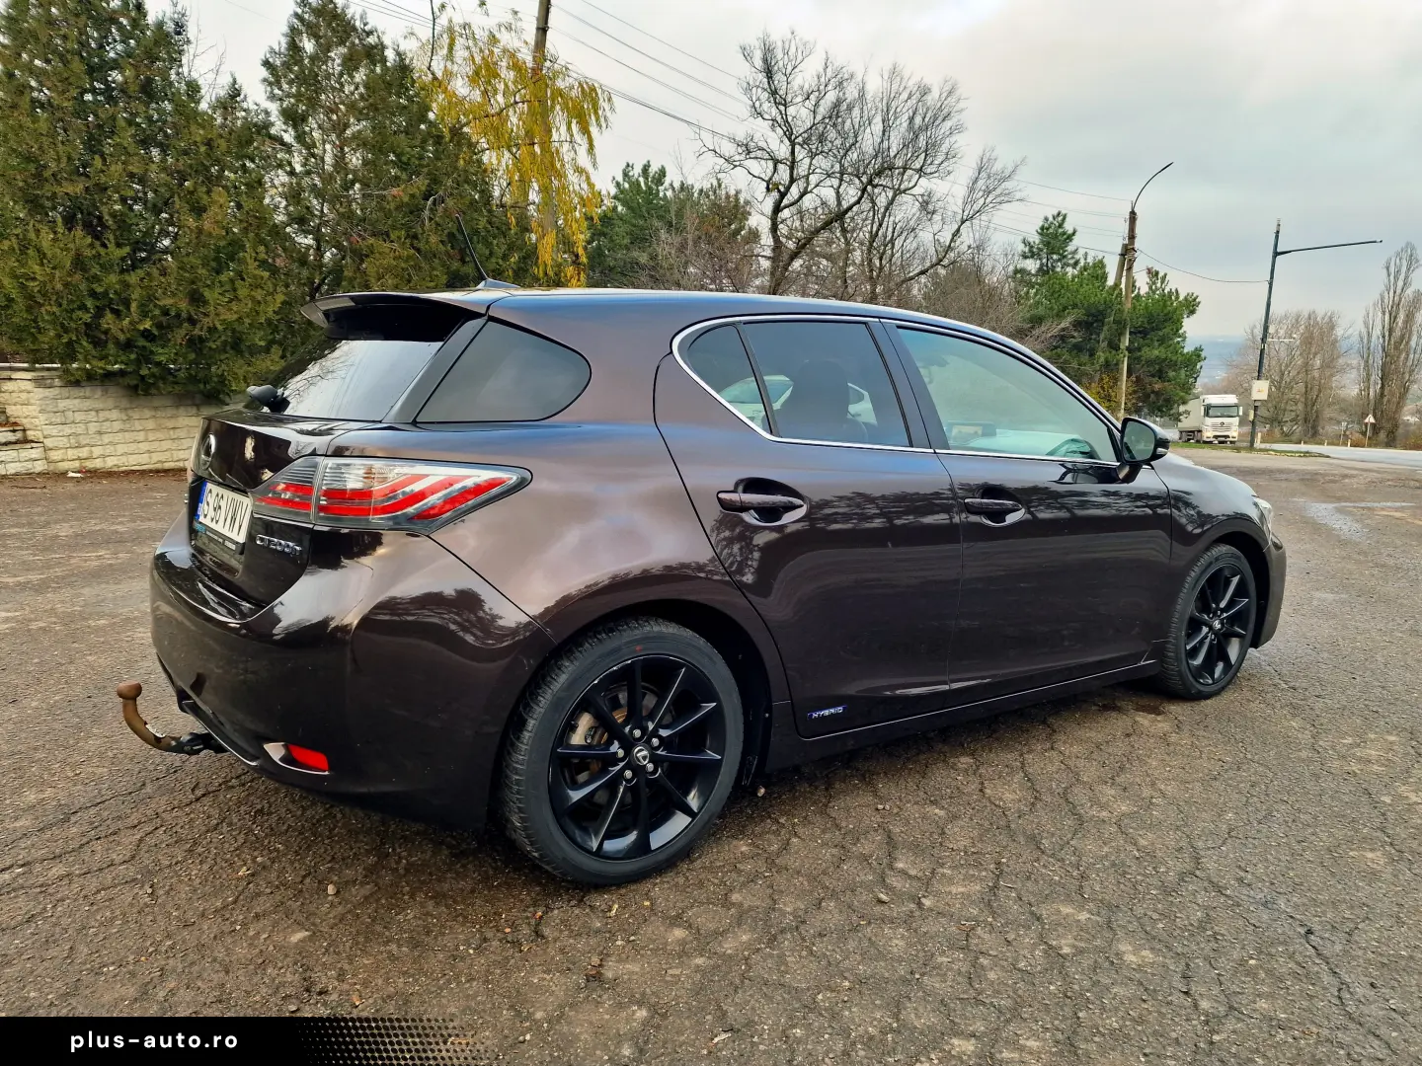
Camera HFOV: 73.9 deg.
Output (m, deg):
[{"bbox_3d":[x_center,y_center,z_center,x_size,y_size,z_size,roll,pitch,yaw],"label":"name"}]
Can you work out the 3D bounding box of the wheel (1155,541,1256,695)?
[{"bbox_3d":[1.913,0.346,3.744,0.625,0.625,0.220,-4,11,-35],"label":"wheel"}]

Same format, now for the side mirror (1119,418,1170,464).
[{"bbox_3d":[1.393,-0.301,3.044,0.110,0.148,0.180,-2,8,-21],"label":"side mirror"}]

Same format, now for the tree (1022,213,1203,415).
[{"bbox_3d":[13.126,-6.426,30.505,5.700,7.800,5.400,5,8,23],"label":"tree"}]

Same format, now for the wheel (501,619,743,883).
[{"bbox_3d":[-0.215,0.508,2.259,0.625,0.625,0.220,-4,11,-35],"label":"wheel"}]

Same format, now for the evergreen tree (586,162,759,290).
[{"bbox_3d":[-1.055,-6.400,26.000,4.891,7.301,4.800,1,9,-3],"label":"evergreen tree"}]

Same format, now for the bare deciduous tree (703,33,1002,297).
[{"bbox_3d":[3.402,-6.728,22.000,7.191,9.217,6.000,3,9,8],"label":"bare deciduous tree"}]

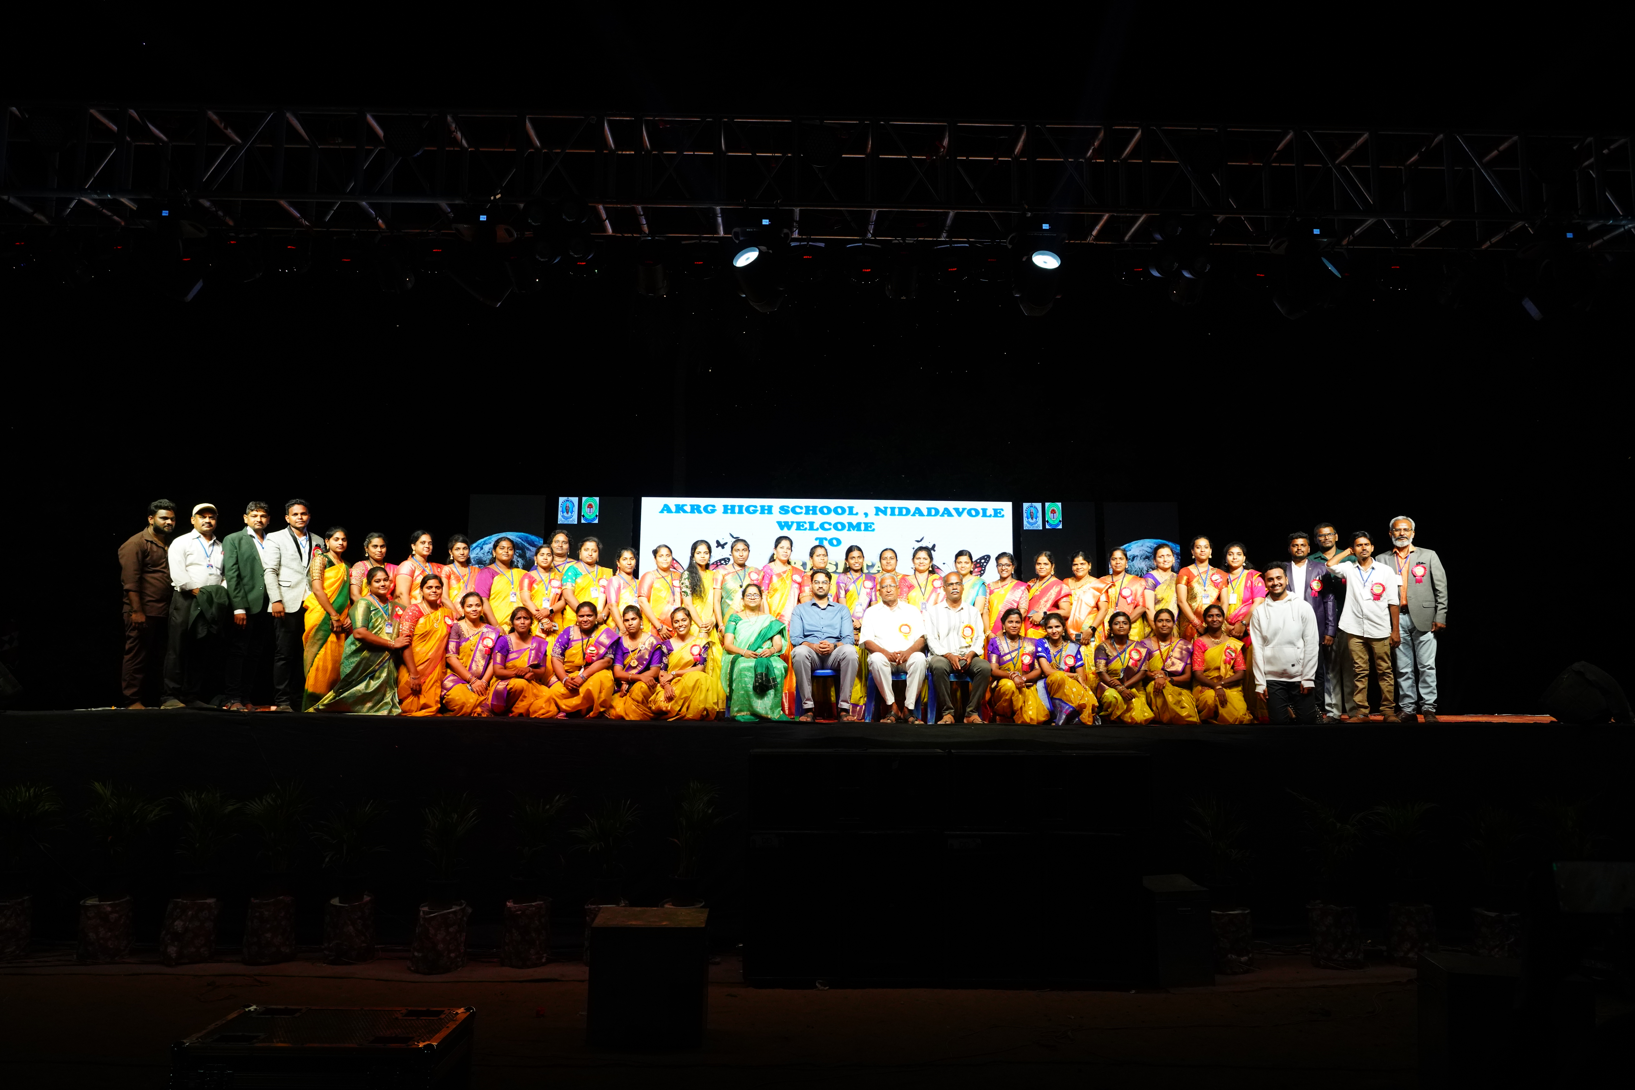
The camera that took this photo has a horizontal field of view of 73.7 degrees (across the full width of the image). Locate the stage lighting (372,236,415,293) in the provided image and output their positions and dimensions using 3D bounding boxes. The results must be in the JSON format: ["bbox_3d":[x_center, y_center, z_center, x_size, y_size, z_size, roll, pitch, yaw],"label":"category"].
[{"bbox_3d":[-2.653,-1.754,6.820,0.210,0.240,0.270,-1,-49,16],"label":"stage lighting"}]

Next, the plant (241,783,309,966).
[{"bbox_3d":[-4.093,2.433,8.181,0.504,1.271,0.504,0,-5,-1],"label":"plant"}]

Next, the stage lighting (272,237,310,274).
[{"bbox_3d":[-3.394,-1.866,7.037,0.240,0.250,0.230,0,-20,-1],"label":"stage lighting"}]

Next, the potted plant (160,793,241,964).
[{"bbox_3d":[-4.628,2.444,8.136,0.577,1.236,0.577,0,-5,-1],"label":"potted plant"}]

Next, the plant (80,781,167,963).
[{"bbox_3d":[-5.254,2.431,8.221,0.658,1.269,0.600,0,-5,-1],"label":"plant"}]

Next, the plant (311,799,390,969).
[{"bbox_3d":[-3.549,2.503,8.218,0.575,1.145,0.575,0,-5,-1],"label":"plant"}]

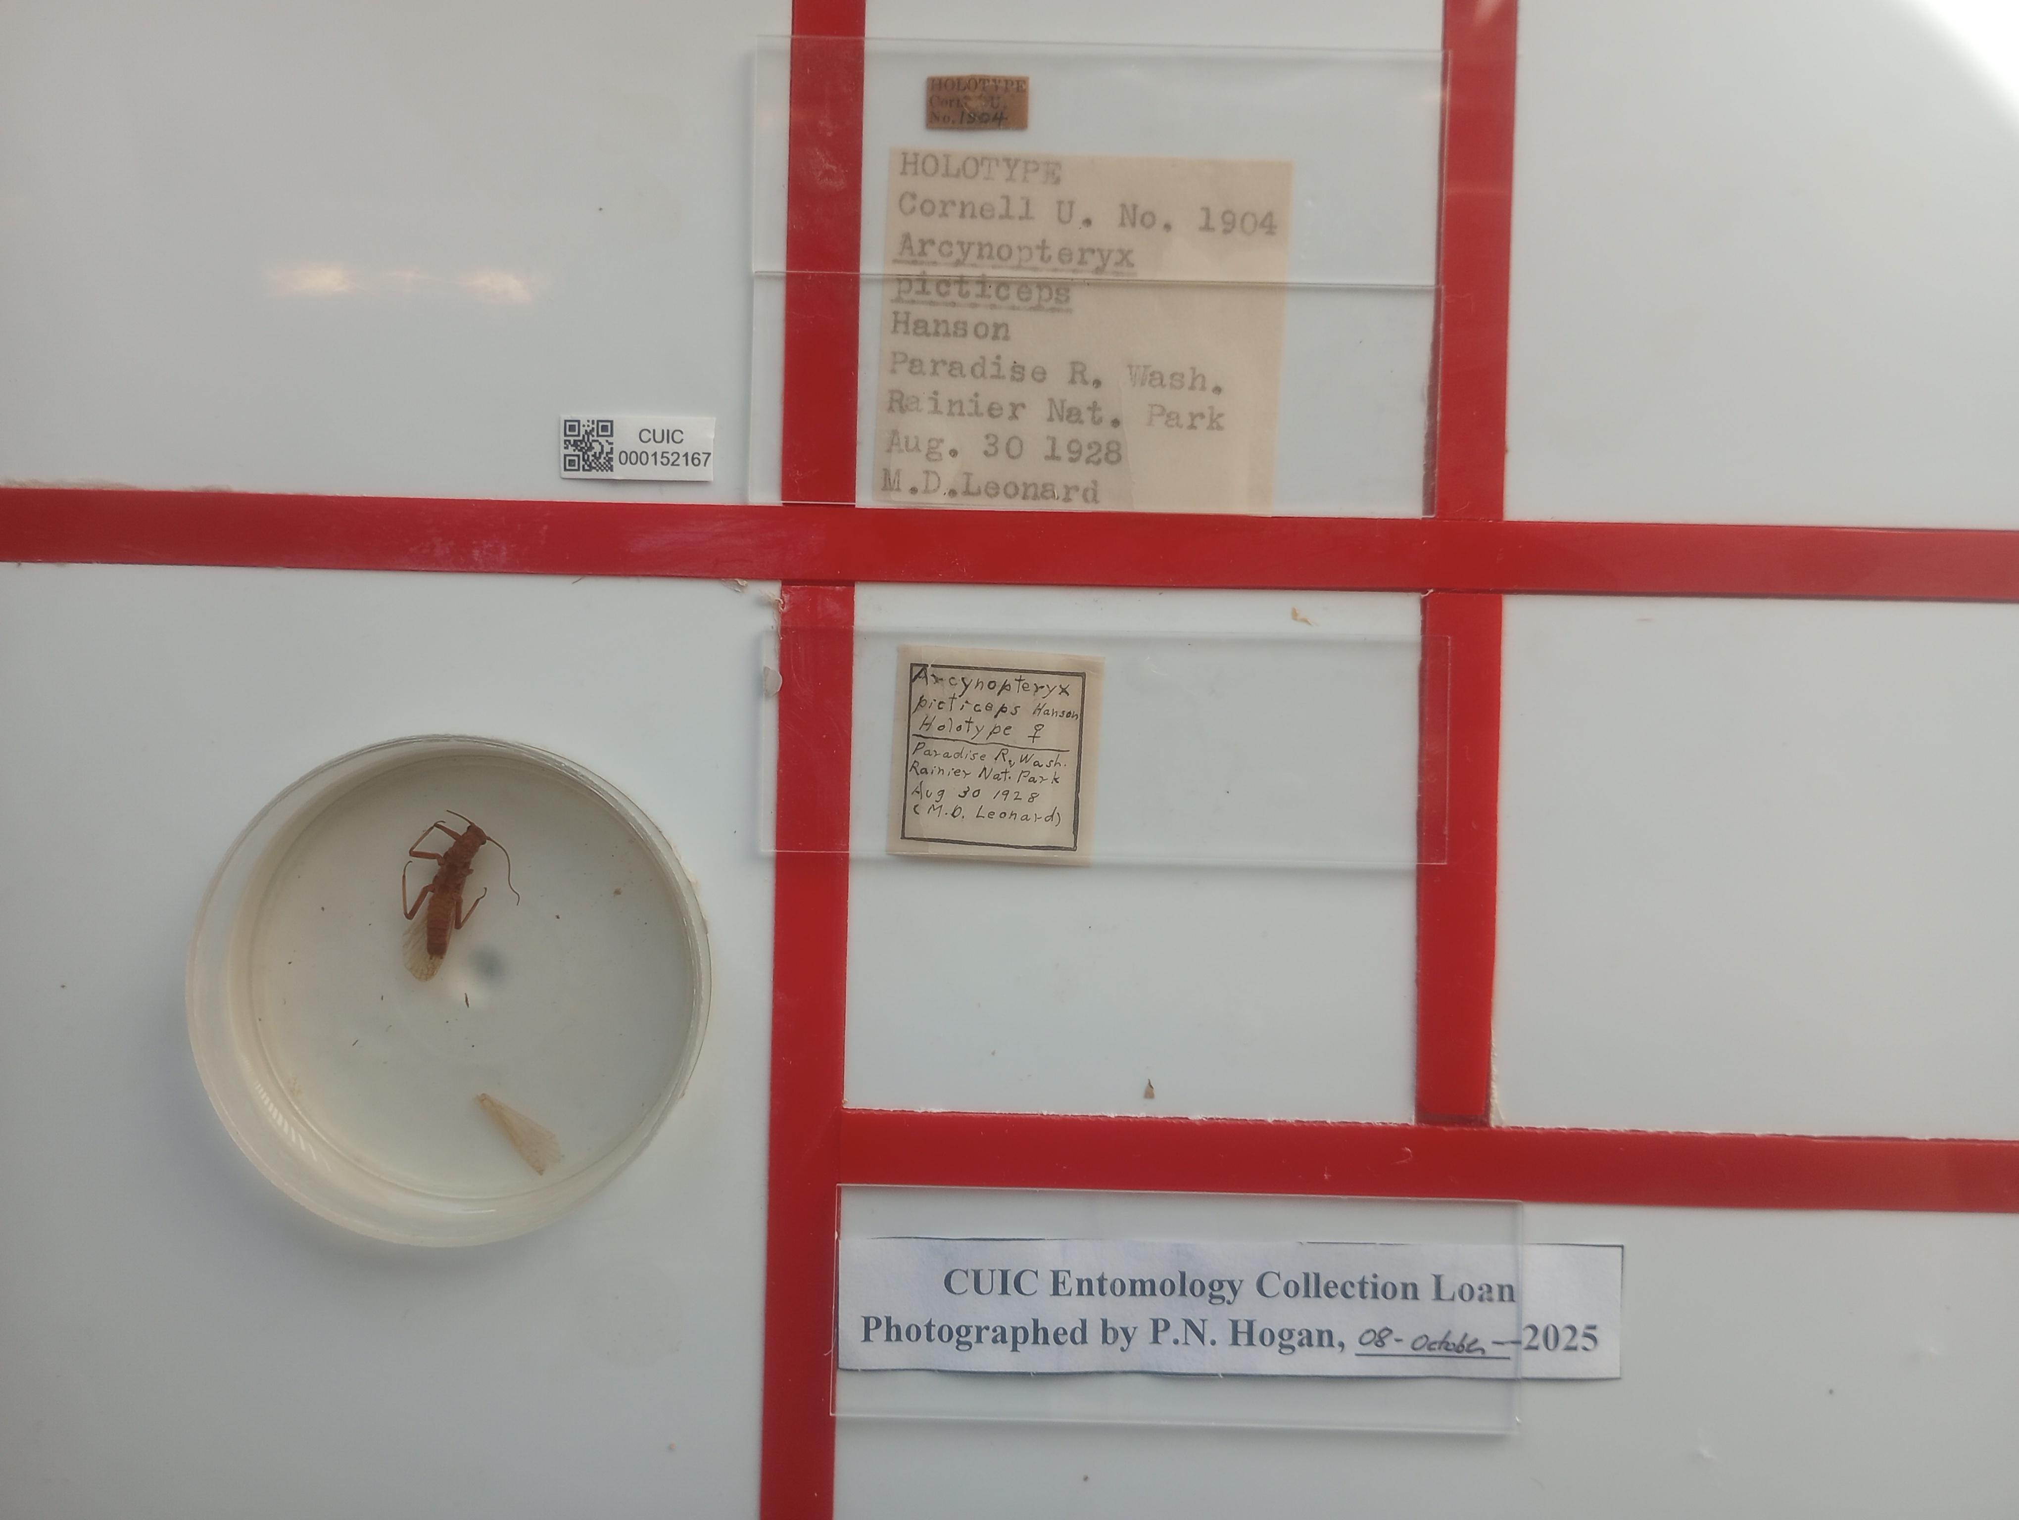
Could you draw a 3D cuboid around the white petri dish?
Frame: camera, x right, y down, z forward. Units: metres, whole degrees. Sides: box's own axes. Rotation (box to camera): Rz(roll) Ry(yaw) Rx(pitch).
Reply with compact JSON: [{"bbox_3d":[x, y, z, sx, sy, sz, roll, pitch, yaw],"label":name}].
[{"bbox_3d":[-0.059,0.024,0.174,0.052,0.013,0.052,0,90,1],"label":"white petri dish"}]

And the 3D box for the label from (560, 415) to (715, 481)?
[{"bbox_3d":[-0.041,-0.035,0.181,0.017,0.001,0.007,1,90,1],"label":"label"}]

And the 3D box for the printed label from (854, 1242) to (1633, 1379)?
[{"bbox_3d":[0.024,0.061,0.181,0.086,0.001,0.014,0,90,1],"label":"printed label"}]

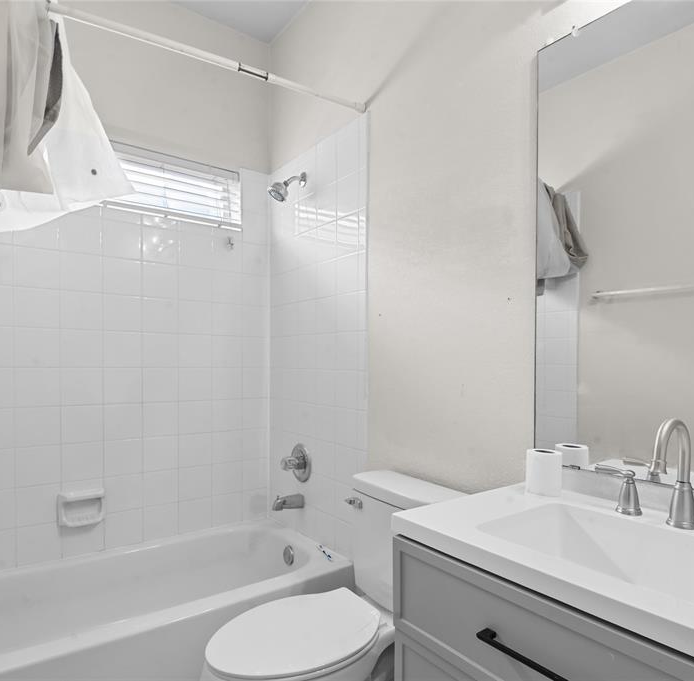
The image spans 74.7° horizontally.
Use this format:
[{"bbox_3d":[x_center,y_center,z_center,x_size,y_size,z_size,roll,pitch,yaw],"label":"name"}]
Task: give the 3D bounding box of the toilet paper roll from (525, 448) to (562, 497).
[{"bbox_3d":[0.465,0.311,1.070,0.083,0.102,0.083,0,-2,0],"label":"toilet paper roll"}]

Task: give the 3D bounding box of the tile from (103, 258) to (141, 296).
[{"bbox_3d":[-0.977,-0.277,1.982,0.152,0.152,0.010,1,-2,-35],"label":"tile"}]

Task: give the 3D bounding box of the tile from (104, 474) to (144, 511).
[{"bbox_3d":[-0.959,0.652,1.950,0.152,0.152,0.009,2,-3,-35],"label":"tile"}]

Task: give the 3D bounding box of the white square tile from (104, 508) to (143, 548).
[{"bbox_3d":[-0.961,0.811,1.963,0.152,0.152,0.010,1,-2,-35],"label":"white square tile"}]

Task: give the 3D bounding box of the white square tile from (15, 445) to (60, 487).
[{"bbox_3d":[-1.212,0.489,1.780,0.152,0.152,0.009,2,-3,-35],"label":"white square tile"}]

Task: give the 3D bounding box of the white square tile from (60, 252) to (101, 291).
[{"bbox_3d":[-1.090,-0.278,1.860,0.152,0.152,0.009,2,-3,-35],"label":"white square tile"}]

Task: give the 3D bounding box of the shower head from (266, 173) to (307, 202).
[{"bbox_3d":[-0.275,-0.710,2.076,0.175,0.160,0.080,2,-3,-35],"label":"shower head"}]

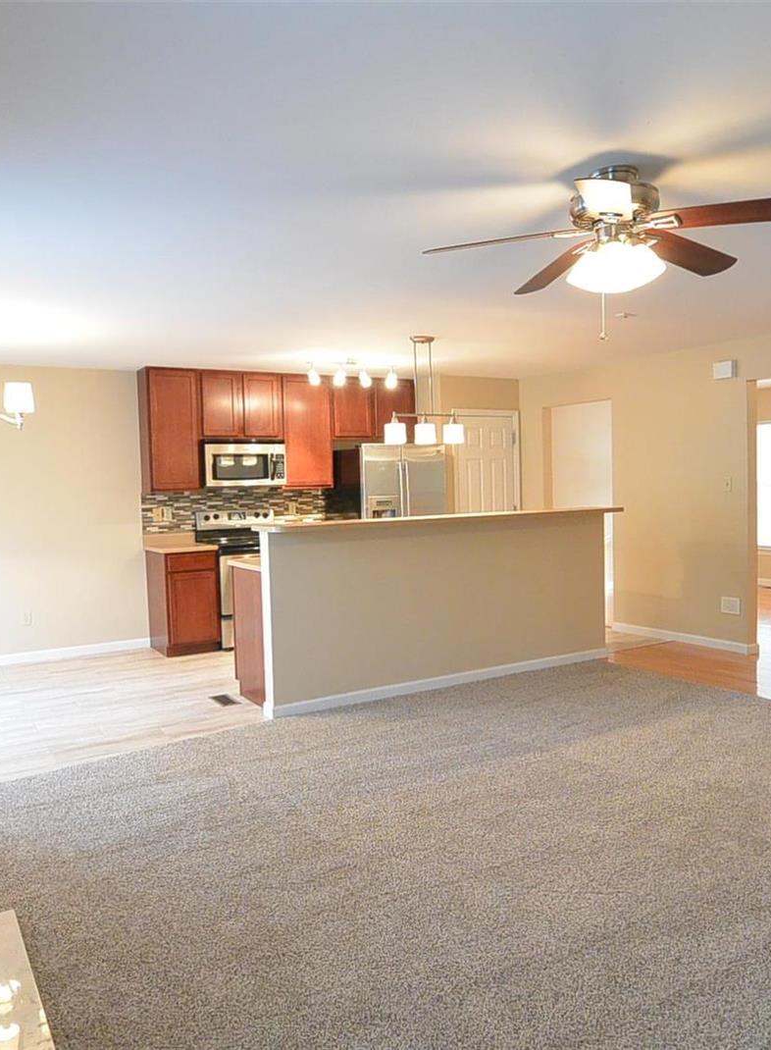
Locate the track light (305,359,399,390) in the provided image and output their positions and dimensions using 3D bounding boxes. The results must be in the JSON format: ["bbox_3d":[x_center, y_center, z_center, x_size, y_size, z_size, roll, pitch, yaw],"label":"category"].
[{"bbox_3d":[-0.264,-1.236,6.437,0.860,0.230,0.130,-3,4,-31],"label":"track light"}]

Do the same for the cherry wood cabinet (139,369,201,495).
[{"bbox_3d":[-1.886,-0.821,6.914,0.464,1.061,0.321,-3,4,-30],"label":"cherry wood cabinet"}]

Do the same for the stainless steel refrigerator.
[{"bbox_3d":[0.003,0.123,7.685,0.915,1.760,0.830,-3,4,-31],"label":"stainless steel refrigerator"}]

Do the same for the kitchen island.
[{"bbox_3d":[0.379,0.523,5.661,2.880,1.165,0.810,-3,4,-30],"label":"kitchen island"}]

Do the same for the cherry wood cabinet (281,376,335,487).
[{"bbox_3d":[-0.809,-0.880,7.542,0.508,1.061,0.321,-3,4,-30],"label":"cherry wood cabinet"}]

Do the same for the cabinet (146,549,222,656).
[{"bbox_3d":[-1.768,0.653,6.875,0.457,0.876,0.620,-3,4,-31],"label":"cabinet"}]

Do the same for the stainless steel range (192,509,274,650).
[{"bbox_3d":[-1.235,0.473,7.146,0.762,1.180,0.690,-3,4,-31],"label":"stainless steel range"}]

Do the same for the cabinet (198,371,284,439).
[{"bbox_3d":[-1.362,-1.073,7.210,0.762,0.613,0.321,-3,4,-30],"label":"cabinet"}]

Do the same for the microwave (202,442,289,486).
[{"bbox_3d":[-1.336,-0.553,7.200,0.753,0.412,0.400,-3,4,-30],"label":"microwave"}]

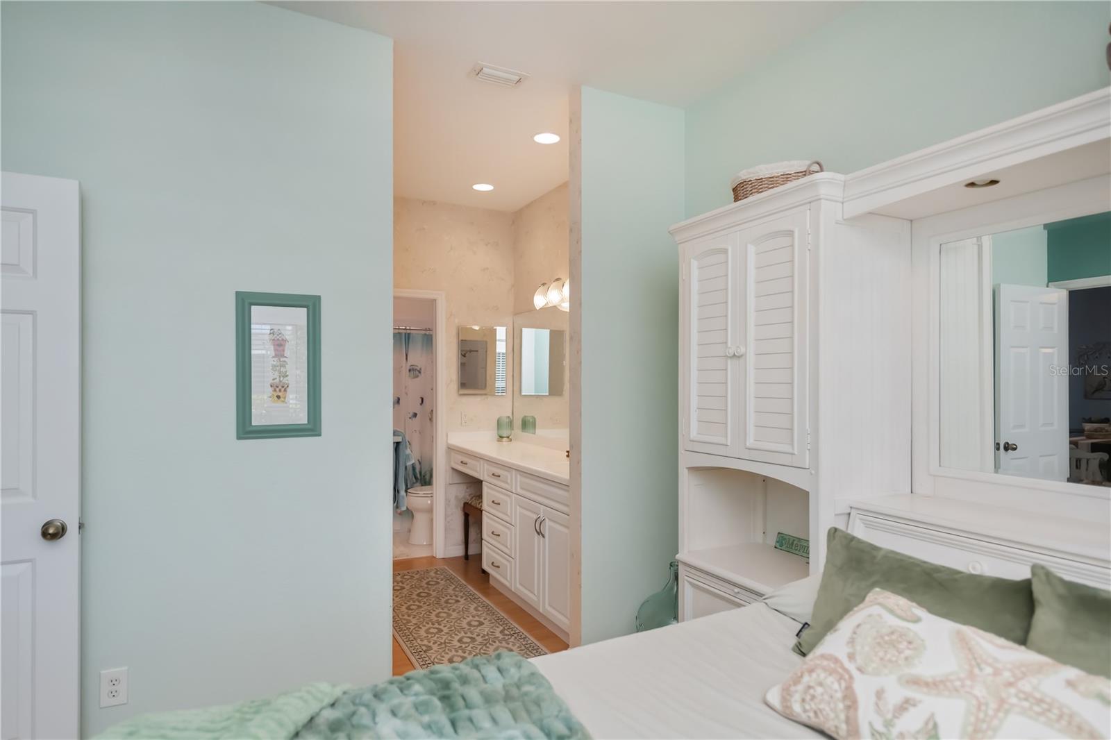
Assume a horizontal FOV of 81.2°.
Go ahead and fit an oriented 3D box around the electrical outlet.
[{"bbox_3d":[-1.498,1.081,2.199,0.079,0.123,0.008,0,0,-27],"label":"electrical outlet"}]

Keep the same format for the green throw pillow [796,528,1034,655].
[{"bbox_3d":[0.726,0.528,1.366,0.130,0.330,0.470,28,-12,-24],"label":"green throw pillow"}]

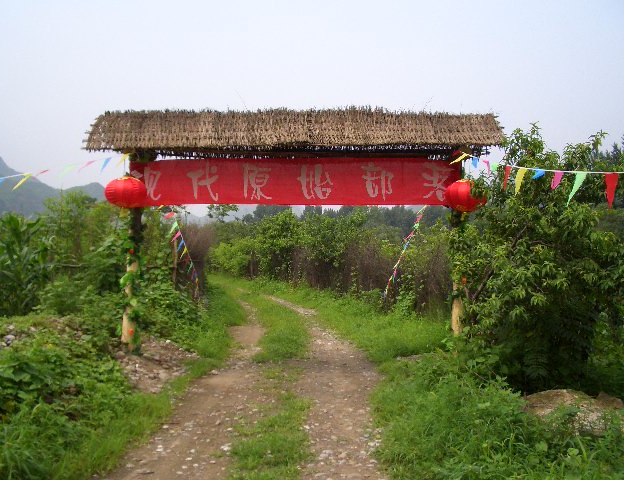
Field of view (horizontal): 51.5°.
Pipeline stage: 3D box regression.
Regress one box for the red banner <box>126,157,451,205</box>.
[{"bbox_3d":[-0.236,-0.829,9.250,4.720,0.700,0.060,0,0,0],"label":"red banner"}]

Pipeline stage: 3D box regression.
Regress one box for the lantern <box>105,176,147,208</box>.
[{"bbox_3d":[-2.623,-0.668,9.100,0.590,0.460,0.590,0,0,0],"label":"lantern"}]

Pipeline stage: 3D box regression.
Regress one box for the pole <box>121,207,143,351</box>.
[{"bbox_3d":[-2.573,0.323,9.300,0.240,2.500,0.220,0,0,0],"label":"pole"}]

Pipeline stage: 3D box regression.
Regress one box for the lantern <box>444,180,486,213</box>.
[{"bbox_3d":[2.159,-0.612,9.100,0.590,0.460,0.590,0,0,0],"label":"lantern"}]

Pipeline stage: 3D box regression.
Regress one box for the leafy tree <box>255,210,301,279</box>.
[{"bbox_3d":[-1.333,0.174,25.000,1.850,2.700,1.900,0,0,0],"label":"leafy tree"}]

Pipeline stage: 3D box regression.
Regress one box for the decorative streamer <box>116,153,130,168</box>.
[{"bbox_3d":[-2.680,-1.130,9.200,0.200,0.230,0.050,0,0,0],"label":"decorative streamer"}]

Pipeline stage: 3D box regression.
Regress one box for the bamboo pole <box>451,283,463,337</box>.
[{"bbox_3d":[2.081,0.238,9.350,0.190,2.700,0.190,0,0,0],"label":"bamboo pole"}]

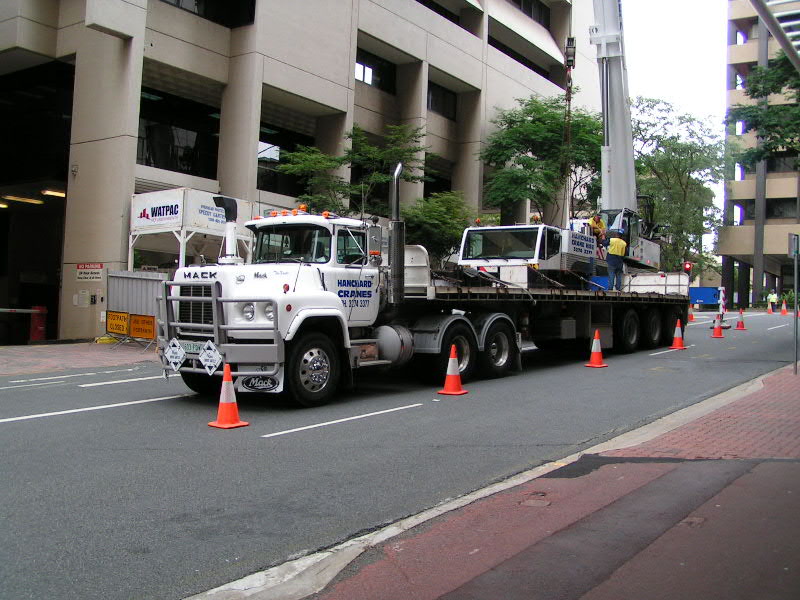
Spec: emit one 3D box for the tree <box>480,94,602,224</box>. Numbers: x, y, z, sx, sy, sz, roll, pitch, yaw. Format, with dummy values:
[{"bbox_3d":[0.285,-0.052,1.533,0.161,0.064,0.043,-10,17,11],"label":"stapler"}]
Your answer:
[{"bbox_3d":[6.166,-4.146,38.000,5.600,9.490,5.600,1,-2,34],"label":"tree"}]

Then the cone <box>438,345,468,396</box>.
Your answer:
[{"bbox_3d":[0.783,1.008,12.784,0.370,0.700,0.370,1,-1,26],"label":"cone"}]

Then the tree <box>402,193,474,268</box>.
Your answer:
[{"bbox_3d":[1.324,-1.483,31.000,2.900,4.770,2.900,1,-2,34],"label":"tree"}]

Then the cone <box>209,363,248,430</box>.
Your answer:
[{"bbox_3d":[-1.955,1.089,10.073,0.370,0.700,0.370,1,-1,27],"label":"cone"}]

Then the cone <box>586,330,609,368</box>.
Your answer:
[{"bbox_3d":[3.781,0.922,16.854,0.370,0.700,0.370,2,-1,-44],"label":"cone"}]

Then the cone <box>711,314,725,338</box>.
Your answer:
[{"bbox_3d":[9.552,0.777,26.404,0.370,0.700,0.370,1,-1,28],"label":"cone"}]

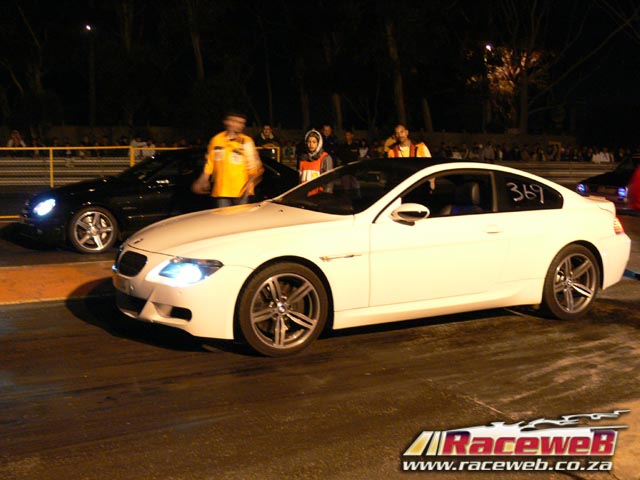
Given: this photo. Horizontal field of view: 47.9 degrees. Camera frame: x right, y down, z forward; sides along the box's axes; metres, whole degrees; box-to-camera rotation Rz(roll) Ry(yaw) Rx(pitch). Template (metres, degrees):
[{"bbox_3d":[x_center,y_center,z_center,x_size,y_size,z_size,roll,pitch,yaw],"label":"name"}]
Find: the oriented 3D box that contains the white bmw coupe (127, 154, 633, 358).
[{"bbox_3d":[0.660,-0.030,6.300,4.860,1.375,1.870,-3,7,-29],"label":"white bmw coupe"}]

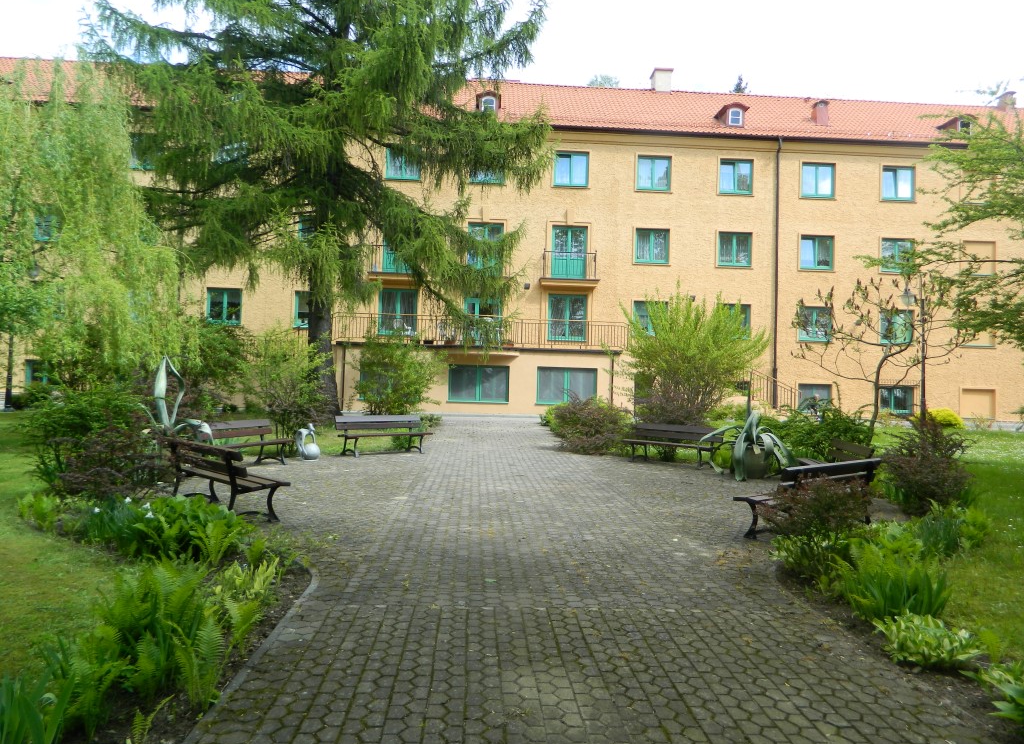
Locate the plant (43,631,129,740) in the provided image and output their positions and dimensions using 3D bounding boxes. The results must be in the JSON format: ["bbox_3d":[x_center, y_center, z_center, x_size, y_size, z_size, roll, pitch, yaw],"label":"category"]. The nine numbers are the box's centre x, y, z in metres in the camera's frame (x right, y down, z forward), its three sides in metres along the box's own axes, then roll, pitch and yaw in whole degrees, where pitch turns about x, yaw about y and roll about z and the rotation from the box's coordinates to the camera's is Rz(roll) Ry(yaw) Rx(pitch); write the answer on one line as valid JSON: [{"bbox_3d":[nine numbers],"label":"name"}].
[{"bbox_3d":[-1.898,1.376,3.302,0.330,0.420,0.340,2,-1,-30],"label":"plant"}]

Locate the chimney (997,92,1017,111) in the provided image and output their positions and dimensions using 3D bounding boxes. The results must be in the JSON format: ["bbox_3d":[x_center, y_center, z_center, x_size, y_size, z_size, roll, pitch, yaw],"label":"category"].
[{"bbox_3d":[26.719,-14.628,39.917,0.820,1.050,0.760,2,-1,-3],"label":"chimney"}]

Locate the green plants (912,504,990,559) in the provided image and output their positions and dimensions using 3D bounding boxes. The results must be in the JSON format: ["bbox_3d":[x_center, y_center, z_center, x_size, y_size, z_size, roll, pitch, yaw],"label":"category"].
[{"bbox_3d":[4.434,1.579,7.452,0.680,0.440,0.600,1,-1,31],"label":"green plants"}]

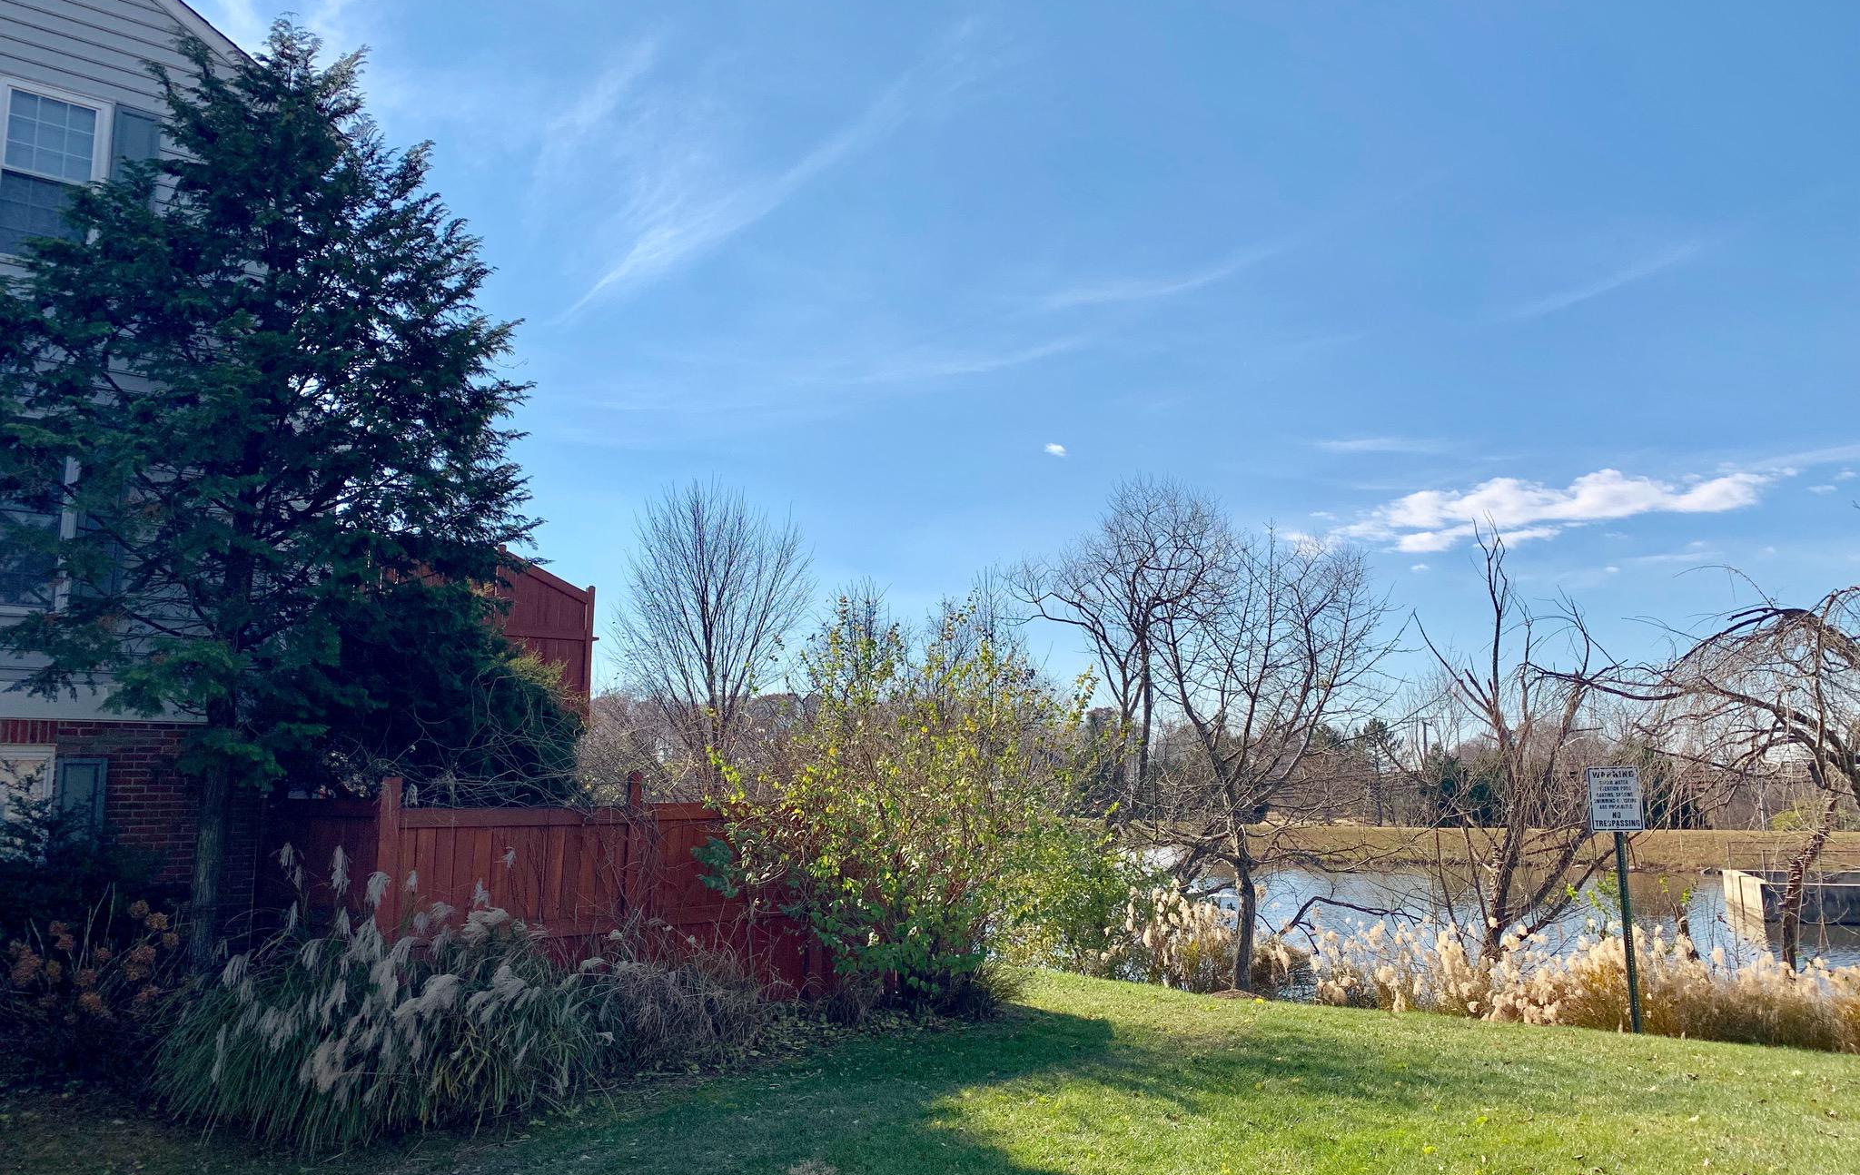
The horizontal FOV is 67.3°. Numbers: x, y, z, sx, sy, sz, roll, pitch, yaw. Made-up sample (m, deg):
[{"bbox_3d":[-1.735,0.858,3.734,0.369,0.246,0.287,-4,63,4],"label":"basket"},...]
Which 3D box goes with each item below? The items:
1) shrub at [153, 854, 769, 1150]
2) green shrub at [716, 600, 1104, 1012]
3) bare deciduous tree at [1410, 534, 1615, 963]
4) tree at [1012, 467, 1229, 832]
[{"bbox_3d":[-2.510,2.206,7.863,3.100,1.200,2.000,6,-10,-35],"label":"shrub"},{"bbox_3d":[-0.091,2.006,12.592,3.400,3.480,3.000,0,-8,0],"label":"green shrub"},{"bbox_3d":[6.860,2.177,16.454,2.400,5.450,2.400,0,-8,0],"label":"bare deciduous tree"},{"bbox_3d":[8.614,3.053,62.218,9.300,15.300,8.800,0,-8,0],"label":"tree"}]

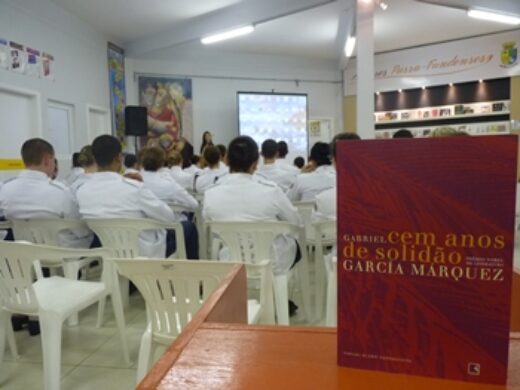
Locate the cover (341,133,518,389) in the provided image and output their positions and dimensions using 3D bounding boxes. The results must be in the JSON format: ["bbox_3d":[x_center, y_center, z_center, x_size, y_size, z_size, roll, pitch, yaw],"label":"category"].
[{"bbox_3d":[0.141,0.056,0.360,0.140,0.210,0.024,0,7,16],"label":"cover"}]

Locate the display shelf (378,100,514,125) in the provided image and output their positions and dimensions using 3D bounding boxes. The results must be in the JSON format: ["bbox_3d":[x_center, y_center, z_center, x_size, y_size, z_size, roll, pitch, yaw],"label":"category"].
[{"bbox_3d":[3.568,-1.658,8.200,2.600,0.250,0.250,2,5,33],"label":"display shelf"}]

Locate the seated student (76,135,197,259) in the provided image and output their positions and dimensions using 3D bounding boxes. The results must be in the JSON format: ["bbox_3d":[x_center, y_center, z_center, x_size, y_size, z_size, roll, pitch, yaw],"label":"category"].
[{"bbox_3d":[-0.770,0.290,2.660,0.580,1.280,0.750,-1,4,8],"label":"seated student"}]

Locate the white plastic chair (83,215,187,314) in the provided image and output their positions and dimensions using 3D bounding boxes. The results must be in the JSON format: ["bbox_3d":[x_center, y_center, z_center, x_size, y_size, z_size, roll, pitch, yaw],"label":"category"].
[{"bbox_3d":[-0.780,0.545,2.600,0.560,0.800,0.560,-1,4,7],"label":"white plastic chair"}]

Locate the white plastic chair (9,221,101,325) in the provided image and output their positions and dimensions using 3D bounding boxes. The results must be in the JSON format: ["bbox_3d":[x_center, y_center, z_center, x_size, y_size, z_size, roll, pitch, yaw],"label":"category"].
[{"bbox_3d":[-1.170,0.529,2.620,0.560,0.800,0.550,0,5,11],"label":"white plastic chair"}]

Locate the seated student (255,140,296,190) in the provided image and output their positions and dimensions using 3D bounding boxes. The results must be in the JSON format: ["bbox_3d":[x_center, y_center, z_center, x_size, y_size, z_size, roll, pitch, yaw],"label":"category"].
[{"bbox_3d":[0.145,0.109,4.400,0.530,1.350,0.760,-1,4,-2],"label":"seated student"}]

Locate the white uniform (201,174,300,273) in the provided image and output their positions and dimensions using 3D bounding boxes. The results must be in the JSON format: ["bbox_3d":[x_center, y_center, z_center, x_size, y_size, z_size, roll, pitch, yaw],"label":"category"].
[{"bbox_3d":[-0.048,0.170,2.420,0.550,0.600,0.380,-1,4,3],"label":"white uniform"}]

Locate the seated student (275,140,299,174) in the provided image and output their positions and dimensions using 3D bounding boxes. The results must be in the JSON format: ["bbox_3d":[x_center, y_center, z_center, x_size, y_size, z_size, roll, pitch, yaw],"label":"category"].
[{"bbox_3d":[0.310,0.026,5.450,0.520,1.350,0.750,-1,4,-2],"label":"seated student"}]

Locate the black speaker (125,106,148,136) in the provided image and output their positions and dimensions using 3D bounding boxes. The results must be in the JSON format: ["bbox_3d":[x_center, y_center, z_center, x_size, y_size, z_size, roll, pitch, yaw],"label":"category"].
[{"bbox_3d":[-2.162,-1.287,7.100,0.370,0.510,0.340,-2,5,-15],"label":"black speaker"}]

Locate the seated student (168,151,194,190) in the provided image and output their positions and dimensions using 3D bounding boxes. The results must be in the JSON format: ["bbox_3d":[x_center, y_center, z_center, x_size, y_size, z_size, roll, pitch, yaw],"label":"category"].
[{"bbox_3d":[-0.920,0.137,4.700,0.480,1.220,0.720,0,5,8],"label":"seated student"}]

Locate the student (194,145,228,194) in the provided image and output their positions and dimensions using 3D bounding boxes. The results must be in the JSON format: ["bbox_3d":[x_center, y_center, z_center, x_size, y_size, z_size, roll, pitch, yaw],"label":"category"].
[{"bbox_3d":[-0.440,0.149,4.350,0.500,1.250,0.750,0,5,8],"label":"student"}]

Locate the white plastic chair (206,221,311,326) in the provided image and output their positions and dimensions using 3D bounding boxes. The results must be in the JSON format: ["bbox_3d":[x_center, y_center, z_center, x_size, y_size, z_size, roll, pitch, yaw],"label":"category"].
[{"bbox_3d":[0.000,0.522,2.480,0.560,0.800,0.550,0,5,9],"label":"white plastic chair"}]

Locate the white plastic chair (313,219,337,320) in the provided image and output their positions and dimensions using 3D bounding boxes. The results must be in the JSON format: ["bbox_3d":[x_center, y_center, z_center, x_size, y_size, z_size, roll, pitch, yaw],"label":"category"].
[{"bbox_3d":[0.580,0.515,2.450,0.560,0.800,0.550,0,5,8],"label":"white plastic chair"}]

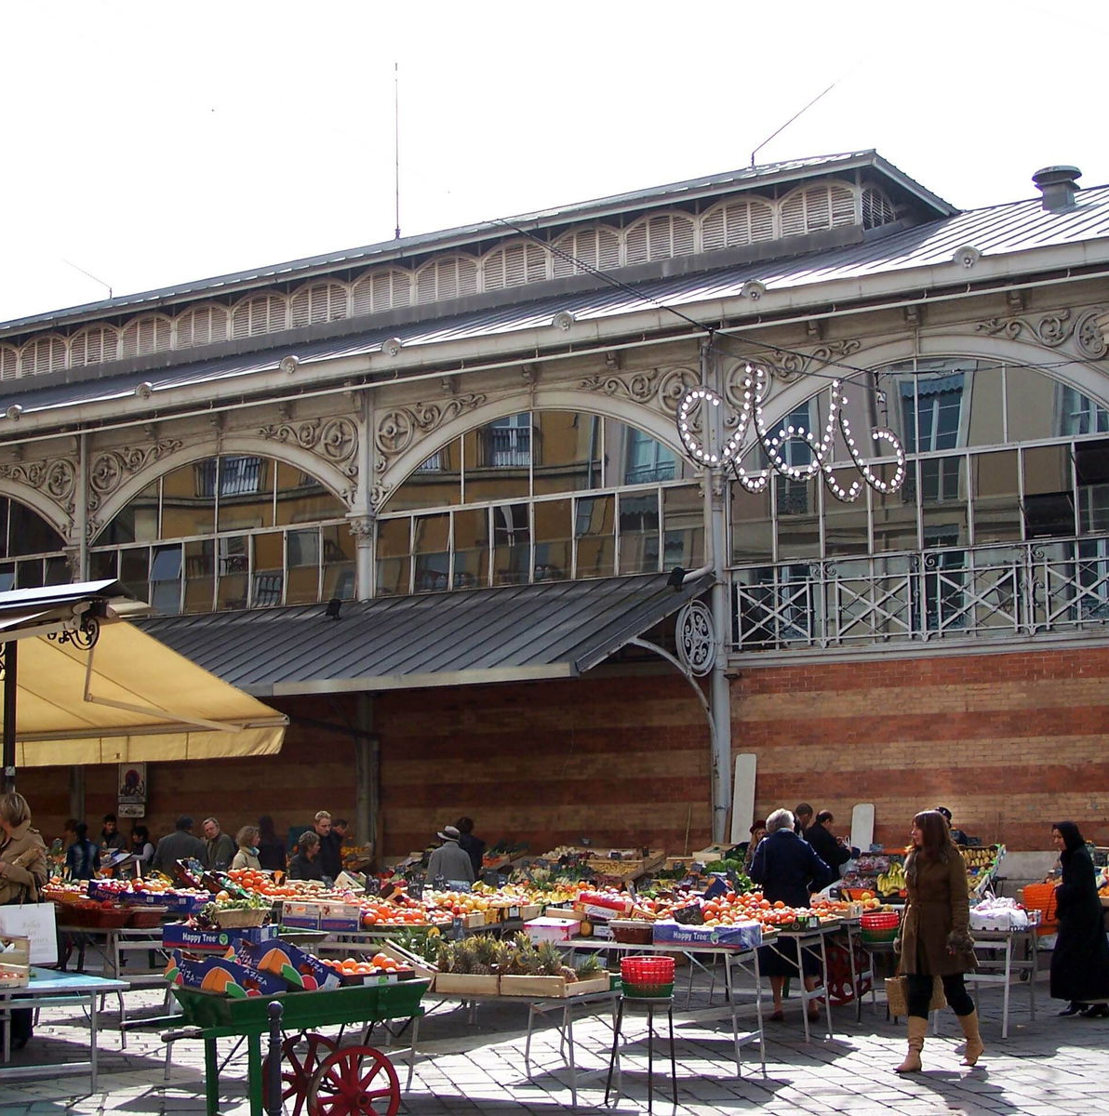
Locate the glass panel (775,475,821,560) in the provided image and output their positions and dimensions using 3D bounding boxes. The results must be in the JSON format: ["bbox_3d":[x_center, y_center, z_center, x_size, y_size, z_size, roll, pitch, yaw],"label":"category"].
[{"bbox_3d":[3.183,-0.519,27.046,0.655,1.046,0.050,-5,-9,32],"label":"glass panel"}]

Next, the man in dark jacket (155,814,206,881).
[{"bbox_3d":[-3.840,3.525,21.181,0.550,1.750,0.380,-2,-8,10],"label":"man in dark jacket"}]

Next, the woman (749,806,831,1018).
[{"bbox_3d":[1.892,2.852,16.500,0.620,1.689,0.400,-1,-8,3],"label":"woman"}]

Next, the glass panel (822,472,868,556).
[{"bbox_3d":[3.942,-0.619,27.926,0.646,1.160,0.040,-5,-10,32],"label":"glass panel"}]

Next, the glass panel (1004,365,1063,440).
[{"bbox_3d":[6.189,-2.019,26.677,0.721,1.055,0.040,-5,-10,32],"label":"glass panel"}]

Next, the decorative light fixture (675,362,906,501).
[{"bbox_3d":[2.368,-1.220,20.141,3.328,1.183,0.150,7,-11,-41],"label":"decorative light fixture"}]

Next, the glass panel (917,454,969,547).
[{"bbox_3d":[5.127,-0.740,27.181,0.658,1.197,0.040,-5,-10,32],"label":"glass panel"}]

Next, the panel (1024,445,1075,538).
[{"bbox_3d":[6.053,-0.797,25.230,0.627,1.105,0.050,-5,-9,32],"label":"panel"}]

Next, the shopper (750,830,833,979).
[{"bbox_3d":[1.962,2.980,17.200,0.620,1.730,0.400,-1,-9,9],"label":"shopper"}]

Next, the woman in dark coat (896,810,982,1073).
[{"bbox_3d":[2.541,2.508,13.618,0.550,1.670,0.500,4,-10,-27],"label":"woman in dark coat"}]

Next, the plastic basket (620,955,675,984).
[{"bbox_3d":[0.515,2.270,11.350,0.300,0.150,0.300,-1,-9,6],"label":"plastic basket"}]

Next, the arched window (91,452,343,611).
[{"bbox_3d":[-5.372,-0.389,32.770,5.441,2.509,0.150,-6,-10,32],"label":"arched window"}]

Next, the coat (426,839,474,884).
[{"bbox_3d":[-1.037,3.224,20.540,0.480,0.850,0.320,-1,-8,3],"label":"coat"}]

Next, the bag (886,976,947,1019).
[{"bbox_3d":[2.353,2.853,13.450,0.390,0.310,0.160,5,-10,-35],"label":"bag"}]

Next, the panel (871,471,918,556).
[{"bbox_3d":[4.373,-0.601,26.552,0.640,1.135,0.050,-6,-10,32],"label":"panel"}]

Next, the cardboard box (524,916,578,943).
[{"bbox_3d":[-0.007,2.570,14.174,0.310,0.120,0.400,-2,-8,14],"label":"cardboard box"}]

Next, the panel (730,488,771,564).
[{"bbox_3d":[2.631,-0.446,27.647,0.643,1.103,0.050,-6,-10,32],"label":"panel"}]

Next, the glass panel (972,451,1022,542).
[{"bbox_3d":[5.484,-0.744,25.591,0.631,1.077,0.050,-5,-9,32],"label":"glass panel"}]

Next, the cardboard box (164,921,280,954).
[{"bbox_3d":[-2.054,2.344,12.729,0.600,0.155,0.390,-3,-8,16],"label":"cardboard box"}]

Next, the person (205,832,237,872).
[{"bbox_3d":[-3.525,3.603,21.683,0.520,1.720,0.380,-5,-9,30],"label":"person"}]

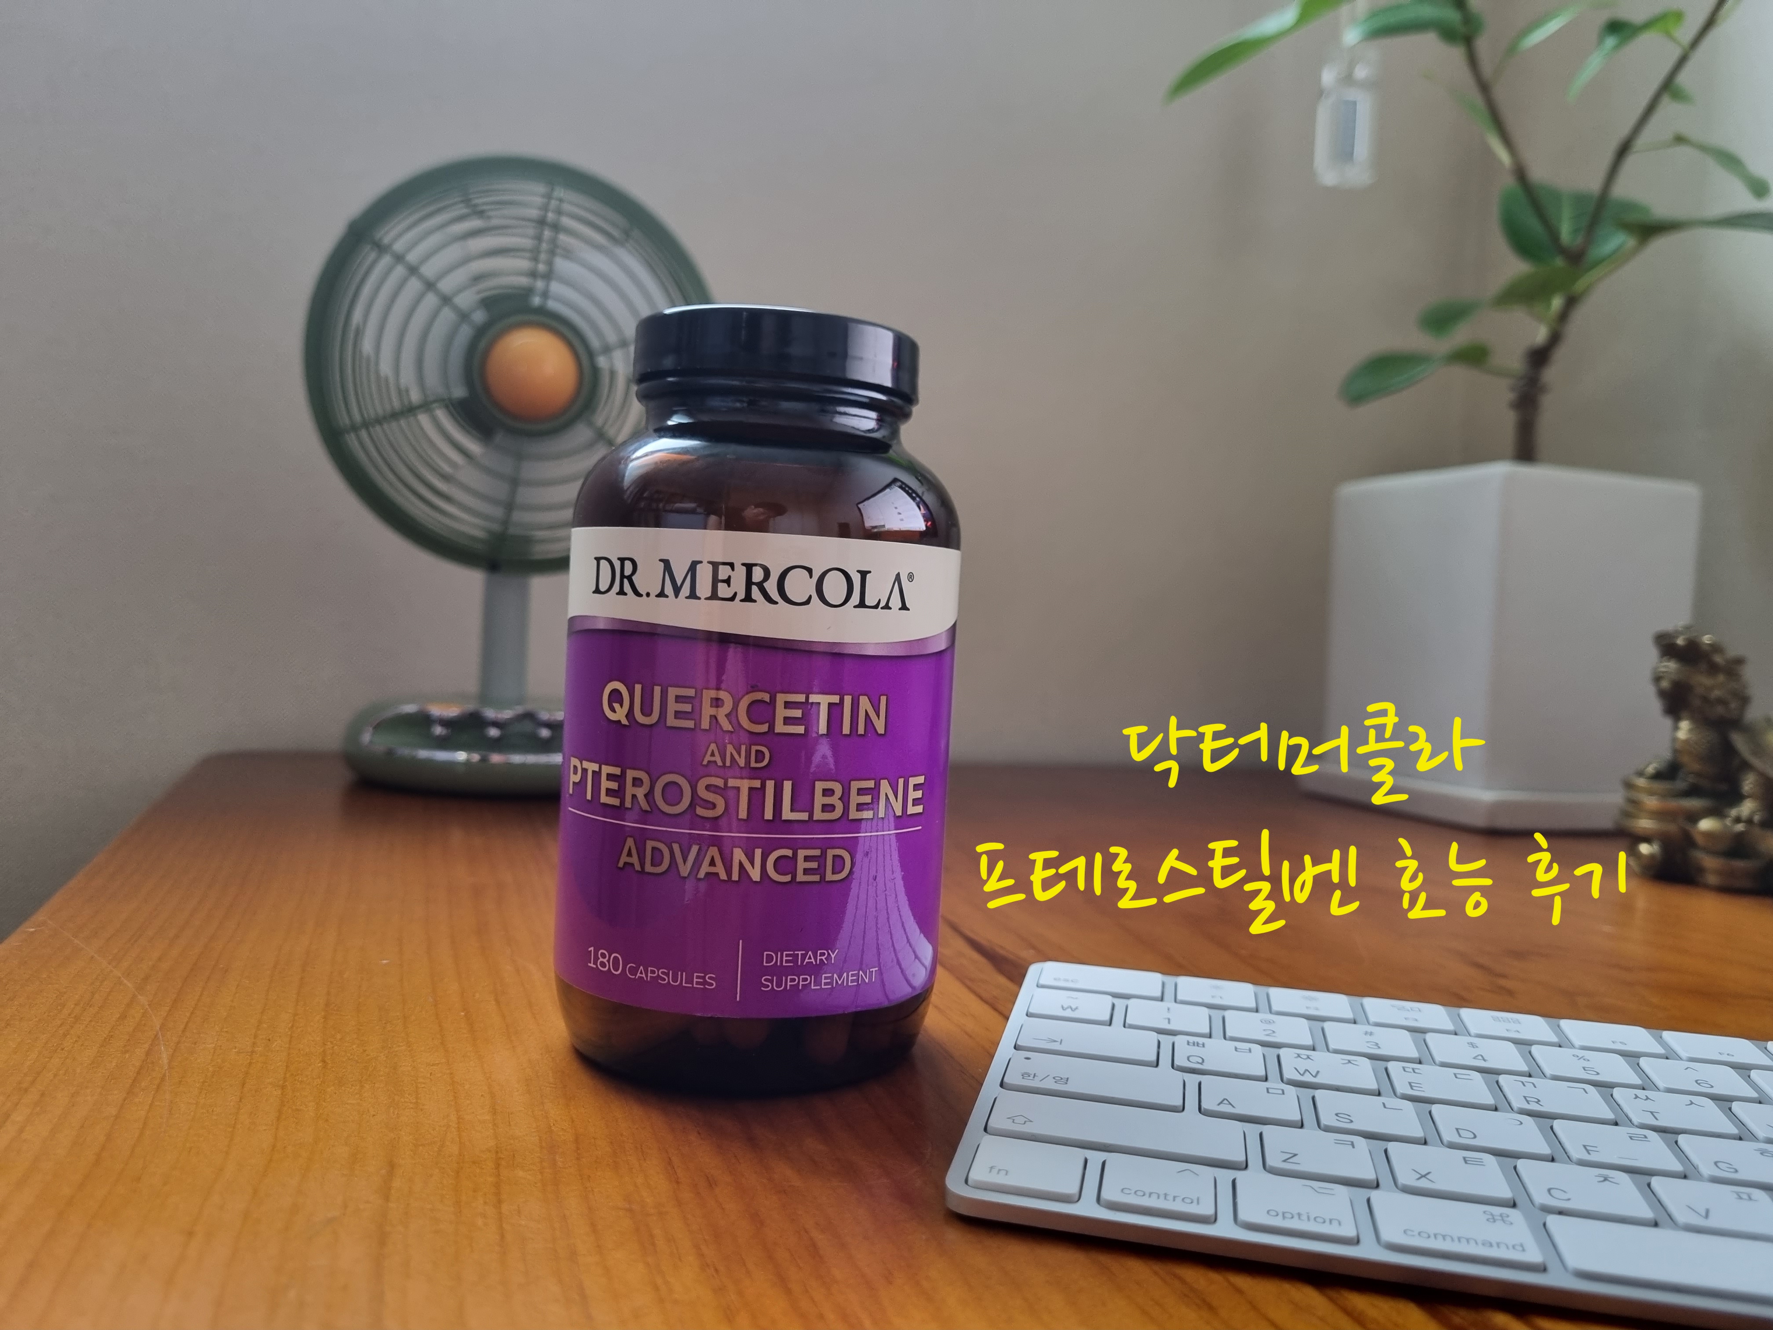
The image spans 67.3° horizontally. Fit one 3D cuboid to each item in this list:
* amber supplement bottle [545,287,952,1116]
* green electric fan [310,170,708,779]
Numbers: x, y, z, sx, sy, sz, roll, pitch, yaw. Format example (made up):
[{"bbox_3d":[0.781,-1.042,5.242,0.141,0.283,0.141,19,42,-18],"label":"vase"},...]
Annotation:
[{"bbox_3d":[-0.025,0.005,0.265,0.076,0.140,0.076,3,3,1],"label":"amber supplement bottle"},{"bbox_3d":[-0.168,-0.085,0.602,0.182,0.275,0.108,2,3,-18],"label":"green electric fan"}]

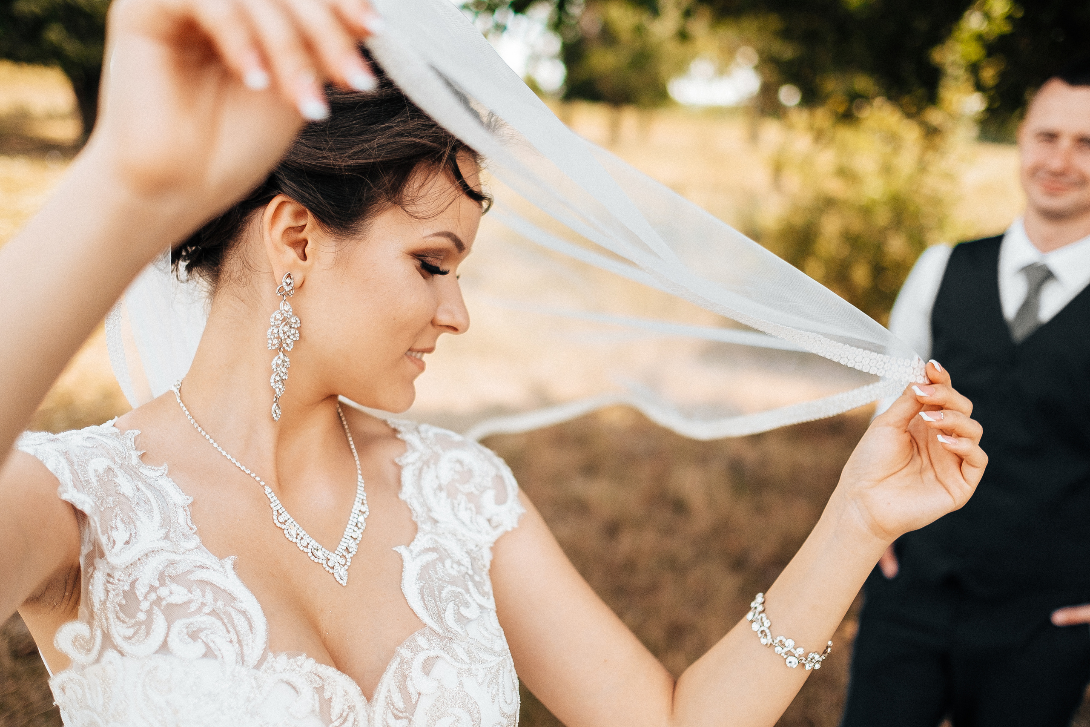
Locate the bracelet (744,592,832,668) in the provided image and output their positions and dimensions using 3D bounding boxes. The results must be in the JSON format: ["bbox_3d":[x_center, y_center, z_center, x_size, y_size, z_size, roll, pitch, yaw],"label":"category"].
[{"bbox_3d":[0.179,0.191,0.770,0.066,0.022,0.058,34,32,18],"label":"bracelet"}]

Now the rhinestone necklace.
[{"bbox_3d":[-0.185,0.080,0.771,0.130,0.118,0.143,-7,18,-41],"label":"rhinestone necklace"}]

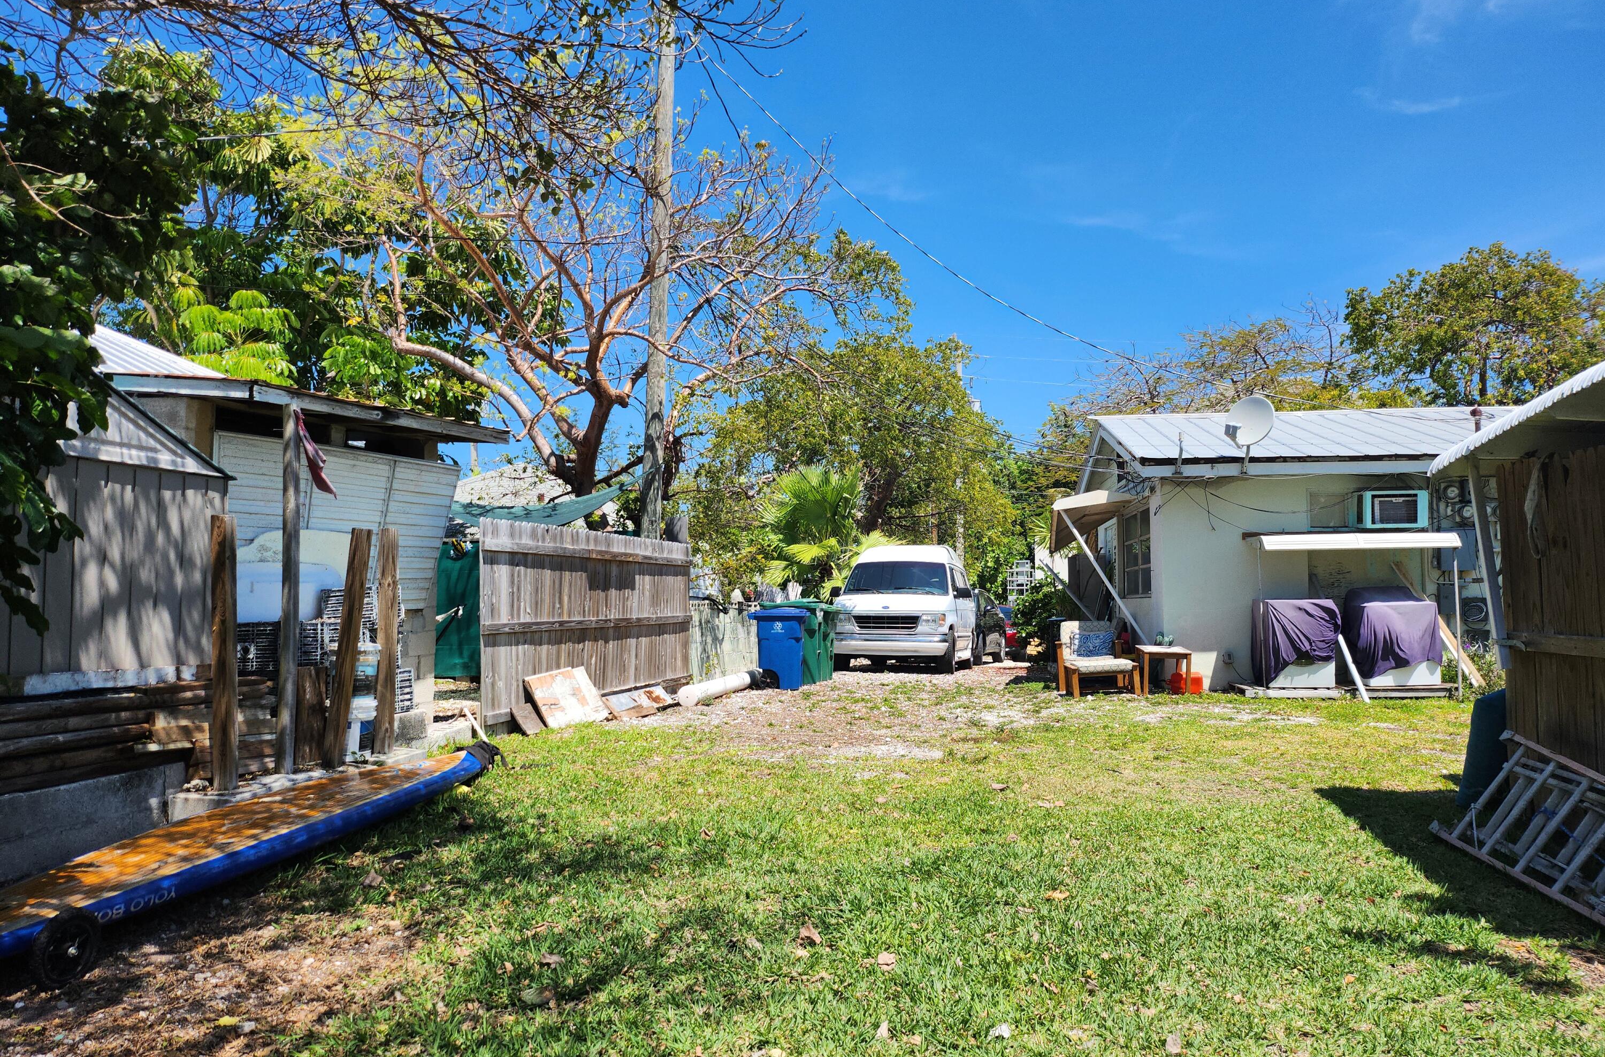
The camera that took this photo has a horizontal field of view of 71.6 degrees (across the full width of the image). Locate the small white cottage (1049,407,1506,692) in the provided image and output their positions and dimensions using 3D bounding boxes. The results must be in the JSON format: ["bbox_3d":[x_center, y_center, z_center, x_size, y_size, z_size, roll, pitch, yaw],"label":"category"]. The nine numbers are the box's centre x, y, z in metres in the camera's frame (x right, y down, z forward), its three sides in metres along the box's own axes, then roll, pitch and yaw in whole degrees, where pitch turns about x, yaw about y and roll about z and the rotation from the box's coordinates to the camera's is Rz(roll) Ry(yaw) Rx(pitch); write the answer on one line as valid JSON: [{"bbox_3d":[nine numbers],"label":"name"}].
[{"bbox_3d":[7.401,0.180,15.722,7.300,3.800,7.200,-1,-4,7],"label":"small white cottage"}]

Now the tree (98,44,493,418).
[{"bbox_3d":[-7.111,-2.774,16.228,6.000,9.200,5.800,0,-4,0],"label":"tree"}]

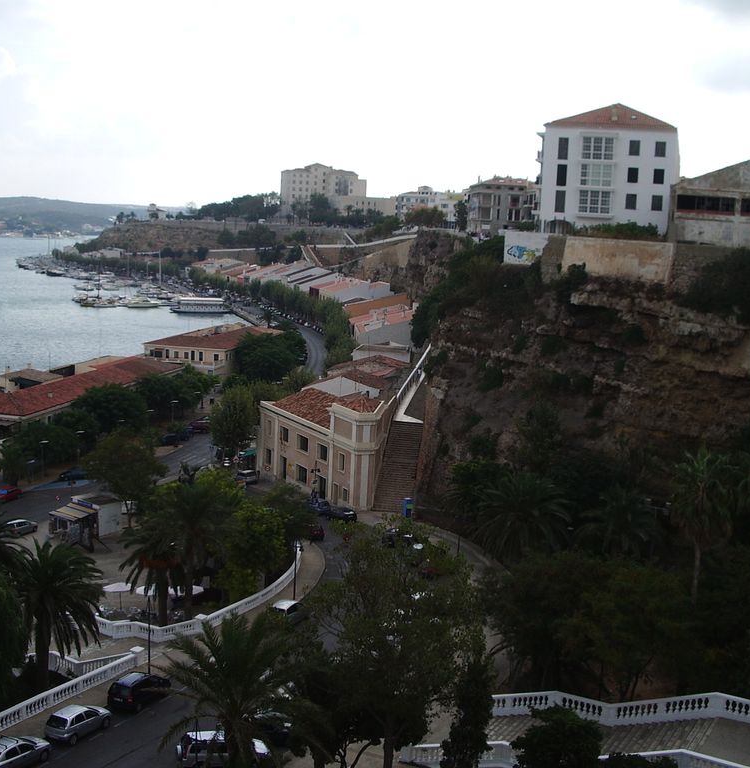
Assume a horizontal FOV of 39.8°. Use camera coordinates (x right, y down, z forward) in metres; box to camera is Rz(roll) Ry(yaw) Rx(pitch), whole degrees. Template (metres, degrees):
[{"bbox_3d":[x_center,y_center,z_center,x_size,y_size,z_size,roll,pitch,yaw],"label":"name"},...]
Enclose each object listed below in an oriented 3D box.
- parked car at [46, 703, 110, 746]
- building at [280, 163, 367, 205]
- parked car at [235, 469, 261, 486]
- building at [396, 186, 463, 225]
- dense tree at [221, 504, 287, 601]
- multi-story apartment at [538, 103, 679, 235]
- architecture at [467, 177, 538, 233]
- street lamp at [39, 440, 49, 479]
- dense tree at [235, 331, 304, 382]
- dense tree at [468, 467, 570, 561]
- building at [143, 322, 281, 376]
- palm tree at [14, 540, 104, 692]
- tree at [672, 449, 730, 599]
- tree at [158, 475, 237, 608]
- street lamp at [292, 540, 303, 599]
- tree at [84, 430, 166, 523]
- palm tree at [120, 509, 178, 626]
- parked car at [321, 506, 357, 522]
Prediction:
[{"bbox_3d":[-16.035,18.268,56.340,1.660,1.440,3.850,7,6,27],"label":"parked car"},{"bbox_3d":[-27.560,-105.680,564.010,46.100,26.830,22.000,2,8,-3],"label":"building"},{"bbox_3d":[-17.670,12.750,144.230,1.720,1.560,4.150,-1,9,-24],"label":"parked car"},{"bbox_3d":[22.404,-72.072,424.716,26.500,16.400,18.000,2,9,0],"label":"building"},{"bbox_3d":[-10.216,14.858,87.280,5.400,9.200,5.400,2,8,0],"label":"dense tree"},{"bbox_3d":[27.259,-24.582,119.606,14.400,15.210,14.000,4,9,14],"label":"multi-story apartment"},{"bbox_3d":[27.167,-37.413,219.518,12.500,12.098,17.000,2,8,2],"label":"architecture"},{"bbox_3d":[-42.467,9.721,132.724,1.200,4.720,1.200,2,8,0],"label":"street lamp"},{"bbox_3d":[-23.280,-4.990,228.140,14.820,13.430,13.340,2,8,0],"label":"dense tree"},{"bbox_3d":[11.050,12.174,79.177,7.400,11.090,7.400,2,9,0],"label":"dense tree"},{"bbox_3d":[-38.600,-8.300,247.800,20.000,9.800,46.000,4,9,12],"label":"building"},{"bbox_3d":[-20.920,15.708,68.221,5.900,10.490,5.900,2,9,0],"label":"palm tree"},{"bbox_3d":[24.220,10.979,77.041,4.400,12.920,4.400,2,9,0],"label":"tree"},{"bbox_3d":[-15.329,13.543,86.525,6.700,11.600,6.700,2,8,0],"label":"tree"},{"bbox_3d":[-6.250,14.910,83.010,1.000,5.280,0.500,2,8,0],"label":"street lamp"},{"bbox_3d":[-24.231,9.459,102.191,7.951,9.716,7.951,2,8,0],"label":"tree"},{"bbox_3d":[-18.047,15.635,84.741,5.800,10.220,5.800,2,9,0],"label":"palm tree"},{"bbox_3d":[-3.890,15.020,121.160,1.700,1.450,4.100,-2,9,-30],"label":"parked car"}]

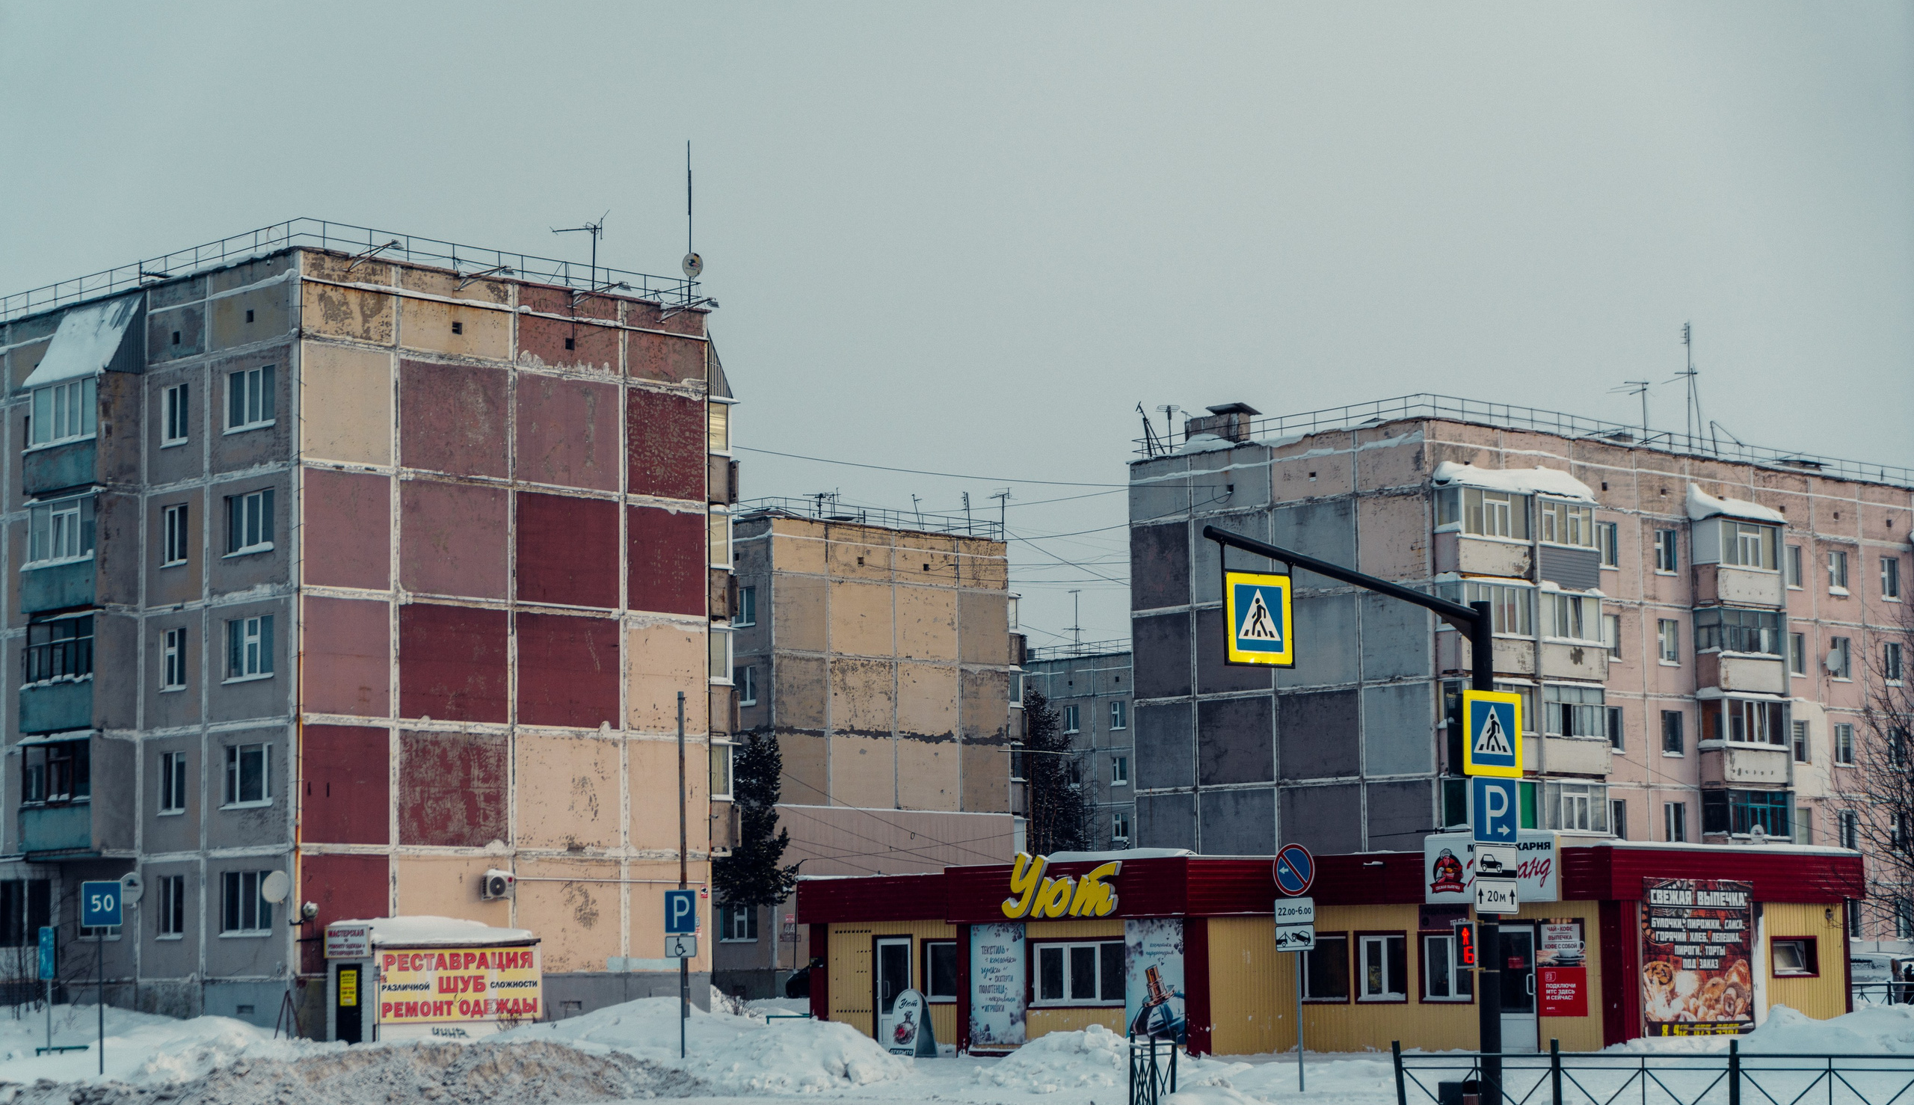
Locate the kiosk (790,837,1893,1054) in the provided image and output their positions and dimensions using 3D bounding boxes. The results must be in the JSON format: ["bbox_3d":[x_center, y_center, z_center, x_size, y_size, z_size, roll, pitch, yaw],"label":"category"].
[{"bbox_3d":[6.601,7.270,67.422,15.868,3.400,10.954,-7,-9,43],"label":"kiosk"}]

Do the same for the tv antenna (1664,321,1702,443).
[{"bbox_3d":[24.059,-5.519,123.111,1.150,4.302,1.100,1,-7,-12],"label":"tv antenna"}]

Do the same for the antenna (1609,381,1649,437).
[{"bbox_3d":[21.937,-4.579,121.223,1.200,2.018,1.050,0,-6,-6],"label":"antenna"}]

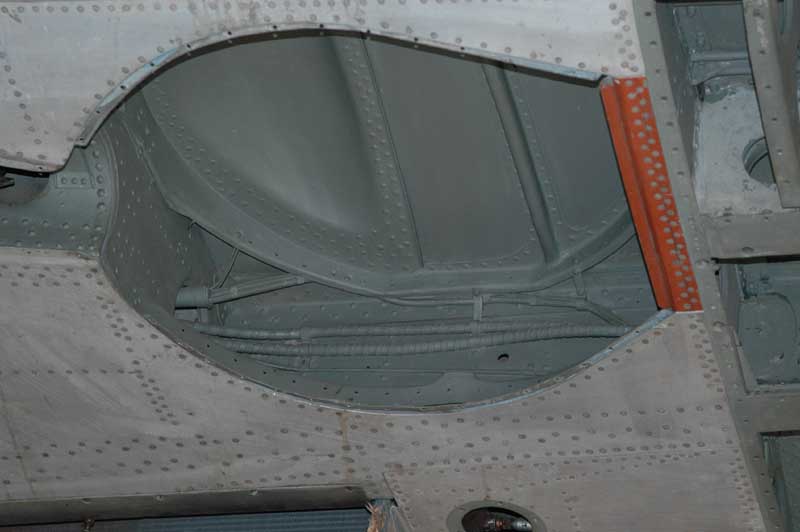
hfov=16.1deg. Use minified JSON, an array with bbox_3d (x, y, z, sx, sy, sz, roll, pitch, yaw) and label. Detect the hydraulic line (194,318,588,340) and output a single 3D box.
[{"bbox_3d":[-0.012,0.093,4.120,0.585,0.026,0.028,0,-42,15],"label":"hydraulic line"}]

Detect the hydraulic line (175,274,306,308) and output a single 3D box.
[{"bbox_3d":[-0.238,0.038,4.200,0.195,0.032,0.032,-8,-44,8],"label":"hydraulic line"}]

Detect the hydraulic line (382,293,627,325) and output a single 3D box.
[{"bbox_3d":[0.150,0.058,4.060,0.365,0.038,0.030,2,-42,15],"label":"hydraulic line"}]

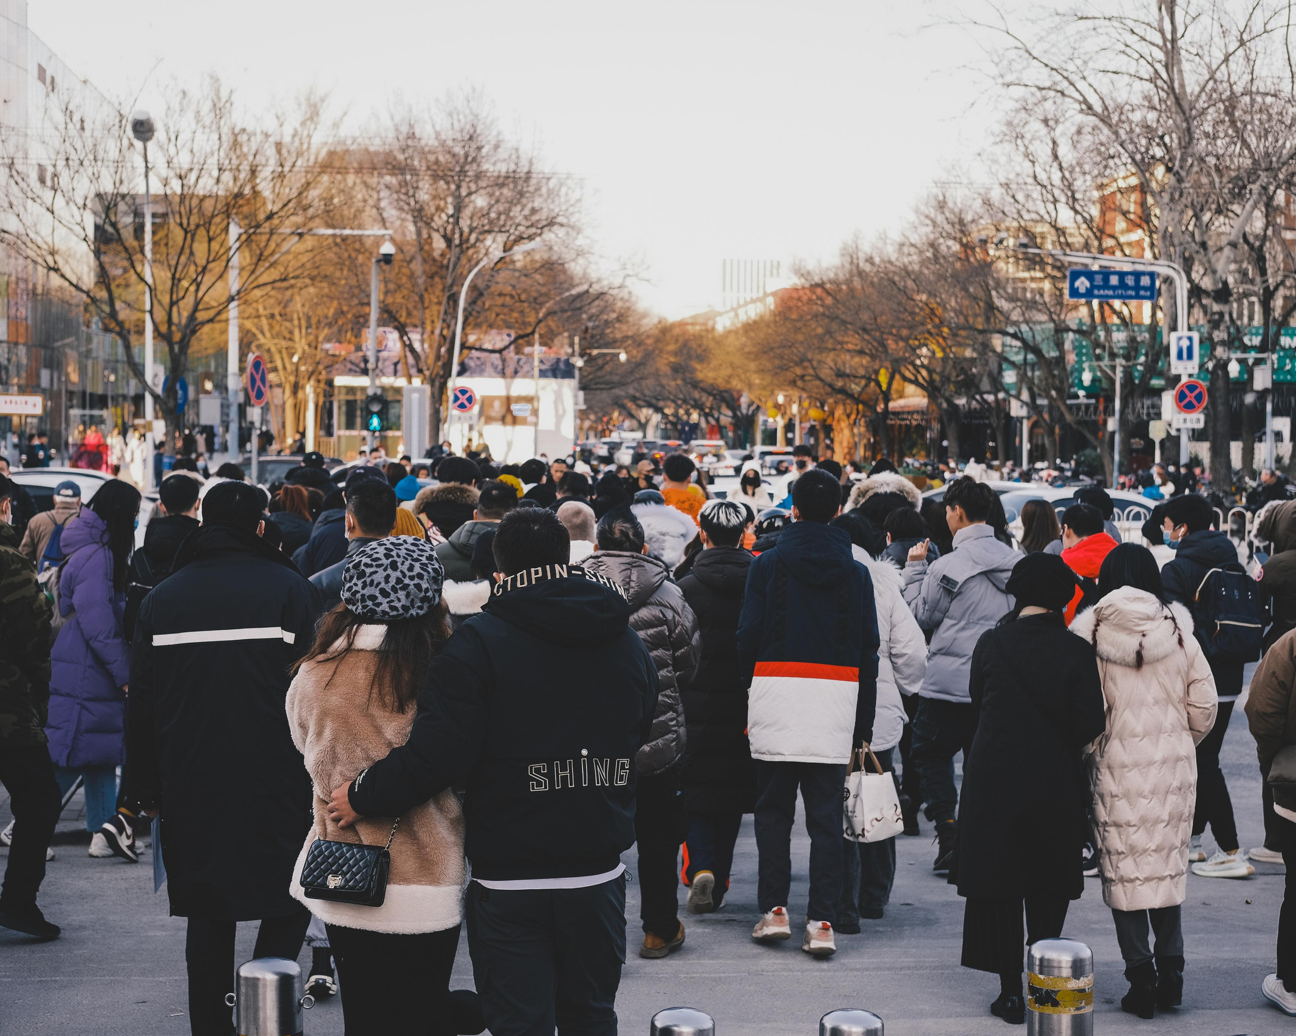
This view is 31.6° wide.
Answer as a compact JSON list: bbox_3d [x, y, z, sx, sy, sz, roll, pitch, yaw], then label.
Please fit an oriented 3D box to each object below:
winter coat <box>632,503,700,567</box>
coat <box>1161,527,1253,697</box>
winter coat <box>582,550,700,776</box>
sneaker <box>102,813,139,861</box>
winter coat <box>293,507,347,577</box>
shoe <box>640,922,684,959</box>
[{"bbox_3d":[0.058,0.323,11.523,0.540,0.820,0.420,-1,2,-18],"label":"winter coat"},{"bbox_3d":[2.469,0.415,10.192,0.470,0.760,0.340,-1,2,-26],"label":"coat"},{"bbox_3d":[-0.080,0.540,8.650,0.560,0.840,0.380,0,2,8],"label":"winter coat"},{"bbox_3d":[-2.393,1.459,10.400,0.105,0.125,0.290,2,-35,40],"label":"sneaker"},{"bbox_3d":[-1.406,0.383,10.616,0.540,0.850,0.360,1,2,5],"label":"winter coat"},{"bbox_3d":[0.059,1.615,8.853,0.105,0.115,0.290,1,3,24],"label":"shoe"}]

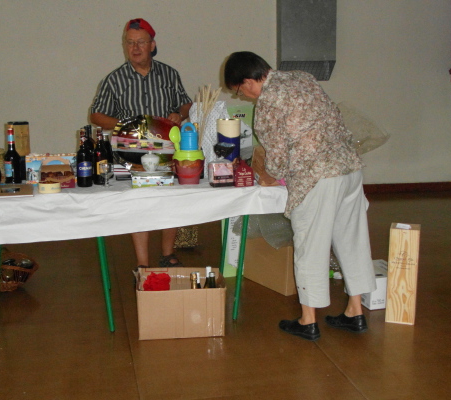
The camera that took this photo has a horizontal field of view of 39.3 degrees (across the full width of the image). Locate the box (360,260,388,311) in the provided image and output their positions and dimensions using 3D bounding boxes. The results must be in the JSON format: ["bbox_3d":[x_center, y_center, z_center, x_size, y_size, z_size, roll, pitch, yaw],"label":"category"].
[{"bbox_3d":[0.925,0.515,3.882,0.250,0.190,0.330,-4,13,-17],"label":"box"}]

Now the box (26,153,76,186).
[{"bbox_3d":[-0.947,-0.172,3.497,0.285,0.158,0.115,-2,13,-10],"label":"box"}]

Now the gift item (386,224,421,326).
[{"bbox_3d":[0.979,0.412,3.492,0.152,0.525,0.158,3,10,17],"label":"gift item"}]

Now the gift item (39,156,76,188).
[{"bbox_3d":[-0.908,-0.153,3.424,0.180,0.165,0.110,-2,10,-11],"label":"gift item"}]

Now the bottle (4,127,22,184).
[{"bbox_3d":[-1.208,-0.258,3.575,0.090,0.320,0.090,-2,10,-11],"label":"bottle"}]

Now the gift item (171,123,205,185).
[{"bbox_3d":[-0.210,-0.265,3.556,0.195,0.340,0.180,-1,10,-6],"label":"gift item"}]

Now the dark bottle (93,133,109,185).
[{"bbox_3d":[-0.699,-0.245,3.534,0.080,0.310,0.080,-2,10,-11],"label":"dark bottle"}]

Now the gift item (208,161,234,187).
[{"bbox_3d":[-0.017,-0.148,3.427,0.110,0.140,0.095,-2,13,-11],"label":"gift item"}]

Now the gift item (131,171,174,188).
[{"bbox_3d":[-0.406,-0.116,3.505,0.225,0.065,0.160,-2,10,-14],"label":"gift item"}]

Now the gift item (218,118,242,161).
[{"bbox_3d":[0.022,-0.293,3.695,0.130,0.350,0.130,-1,10,-6],"label":"gift item"}]

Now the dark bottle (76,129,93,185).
[{"bbox_3d":[-0.759,-0.229,3.402,0.087,0.310,0.087,3,13,12],"label":"dark bottle"}]

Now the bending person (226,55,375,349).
[{"bbox_3d":[0.420,-0.044,3.399,0.740,1.490,0.530,10,16,39],"label":"bending person"}]

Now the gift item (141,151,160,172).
[{"bbox_3d":[-0.416,-0.216,3.515,0.102,0.110,0.102,0,12,0],"label":"gift item"}]

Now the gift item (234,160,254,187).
[{"bbox_3d":[0.105,-0.148,3.439,0.105,0.150,0.070,-1,10,-7],"label":"gift item"}]

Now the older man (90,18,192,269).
[{"bbox_3d":[-0.557,-0.349,4.333,0.660,1.740,0.430,0,10,-3],"label":"older man"}]

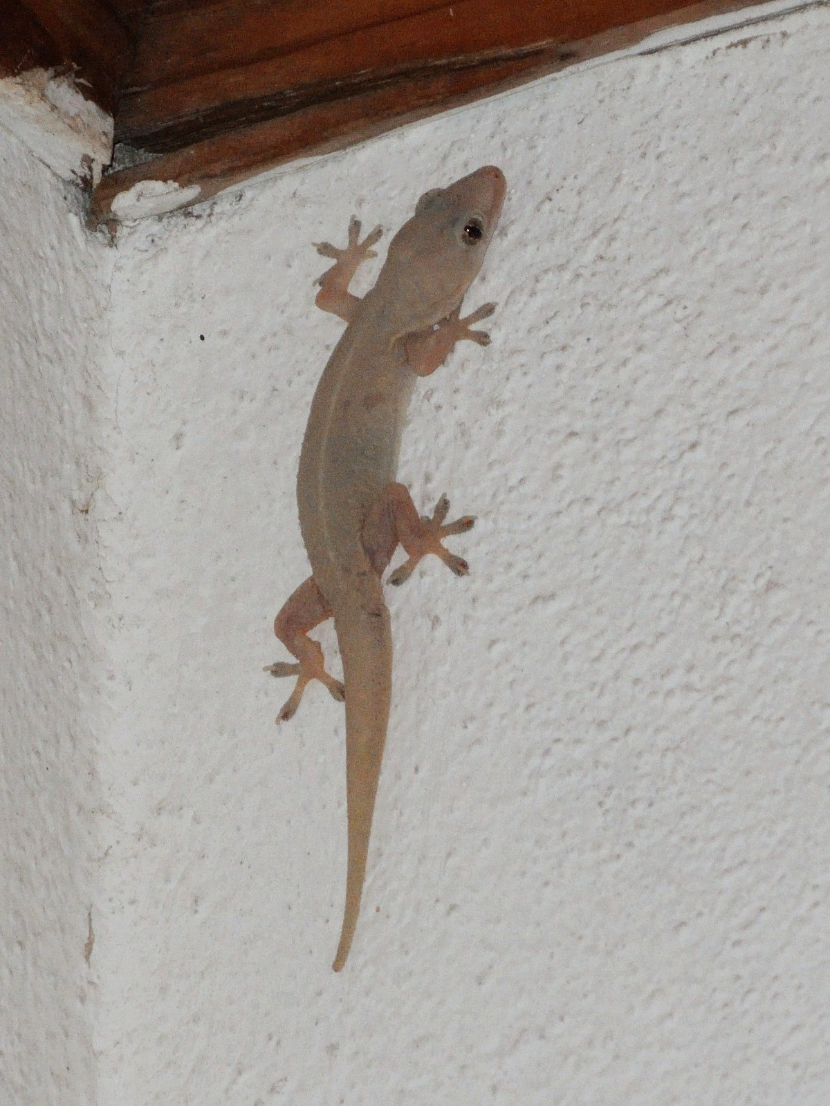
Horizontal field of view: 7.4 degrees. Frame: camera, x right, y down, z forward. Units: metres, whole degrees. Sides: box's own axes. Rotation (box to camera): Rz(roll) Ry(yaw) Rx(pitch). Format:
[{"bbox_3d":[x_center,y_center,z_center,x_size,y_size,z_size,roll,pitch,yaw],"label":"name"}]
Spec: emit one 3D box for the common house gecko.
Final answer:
[{"bbox_3d":[-0.008,0.001,0.793,0.031,0.108,0.013,-10,-31,30],"label":"common house gecko"}]

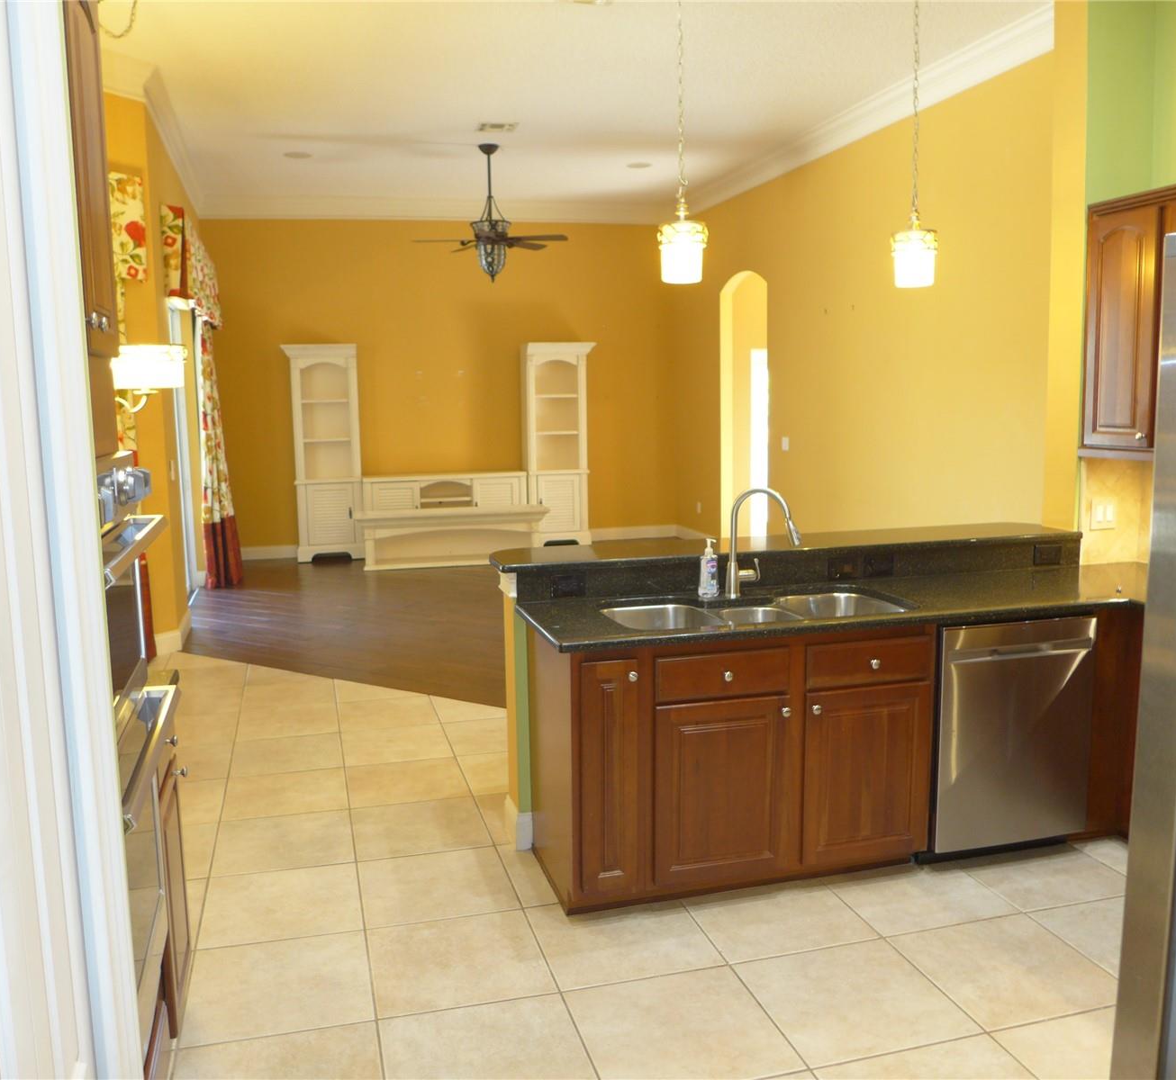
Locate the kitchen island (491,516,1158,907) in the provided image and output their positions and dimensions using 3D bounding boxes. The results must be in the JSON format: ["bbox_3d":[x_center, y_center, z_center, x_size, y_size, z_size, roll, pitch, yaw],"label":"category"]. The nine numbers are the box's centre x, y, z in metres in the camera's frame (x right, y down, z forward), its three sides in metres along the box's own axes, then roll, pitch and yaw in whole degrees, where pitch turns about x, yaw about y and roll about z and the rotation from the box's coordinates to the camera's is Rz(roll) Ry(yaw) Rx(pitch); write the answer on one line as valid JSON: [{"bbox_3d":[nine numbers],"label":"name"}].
[{"bbox_3d":[0.891,0.550,3.898,2.512,1.013,1.193,-3,8,-16],"label":"kitchen island"}]

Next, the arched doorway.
[{"bbox_3d":[1.582,-1.201,9.818,0.166,2.766,1.130,-3,8,-16],"label":"arched doorway"}]

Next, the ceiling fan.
[{"bbox_3d":[-0.804,-2.725,8.351,1.308,1.106,1.268,-3,8,-16],"label":"ceiling fan"}]

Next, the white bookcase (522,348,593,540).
[{"bbox_3d":[-0.326,-1.055,10.960,0.700,2.150,0.400,-3,8,-16],"label":"white bookcase"}]

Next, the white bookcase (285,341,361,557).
[{"bbox_3d":[-2.694,-0.887,10.152,0.700,2.150,0.400,-3,8,-16],"label":"white bookcase"}]

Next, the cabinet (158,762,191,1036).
[{"bbox_3d":[-1.307,0.905,2.556,0.500,0.640,0.410,-3,8,-16],"label":"cabinet"}]

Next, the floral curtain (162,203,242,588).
[{"bbox_3d":[-3.112,-0.960,8.143,0.263,2.938,2.629,-3,8,-16],"label":"floral curtain"}]

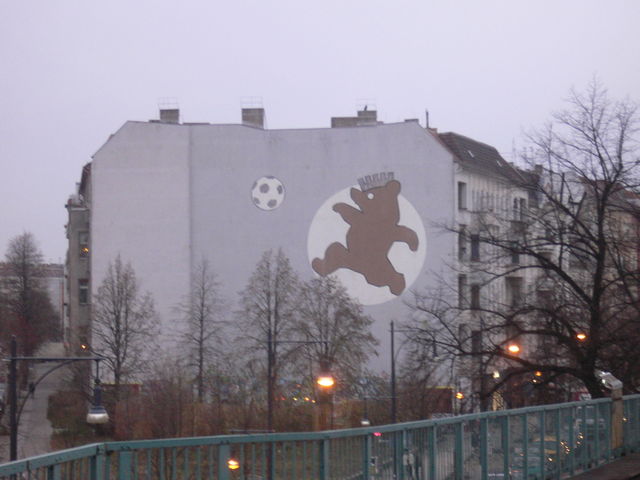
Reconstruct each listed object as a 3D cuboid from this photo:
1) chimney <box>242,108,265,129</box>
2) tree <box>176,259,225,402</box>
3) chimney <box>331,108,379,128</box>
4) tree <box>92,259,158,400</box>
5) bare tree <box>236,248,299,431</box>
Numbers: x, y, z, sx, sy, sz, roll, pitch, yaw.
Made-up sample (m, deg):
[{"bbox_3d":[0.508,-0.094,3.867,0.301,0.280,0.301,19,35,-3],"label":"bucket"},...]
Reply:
[{"bbox_3d":[-4.860,-8.870,142.000,1.610,1.500,1.200,0,-3,0],"label":"chimney"},{"bbox_3d":[-7.510,6.280,122.000,3.020,10.240,3.020,0,-3,0],"label":"tree"},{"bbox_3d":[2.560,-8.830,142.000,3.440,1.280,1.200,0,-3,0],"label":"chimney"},{"bbox_3d":[-12.290,6.130,122.000,4.020,10.430,4.020,0,-3,0],"label":"tree"},{"bbox_3d":[-3.160,6.090,117.000,3.740,11.150,3.740,0,-3,0],"label":"bare tree"}]

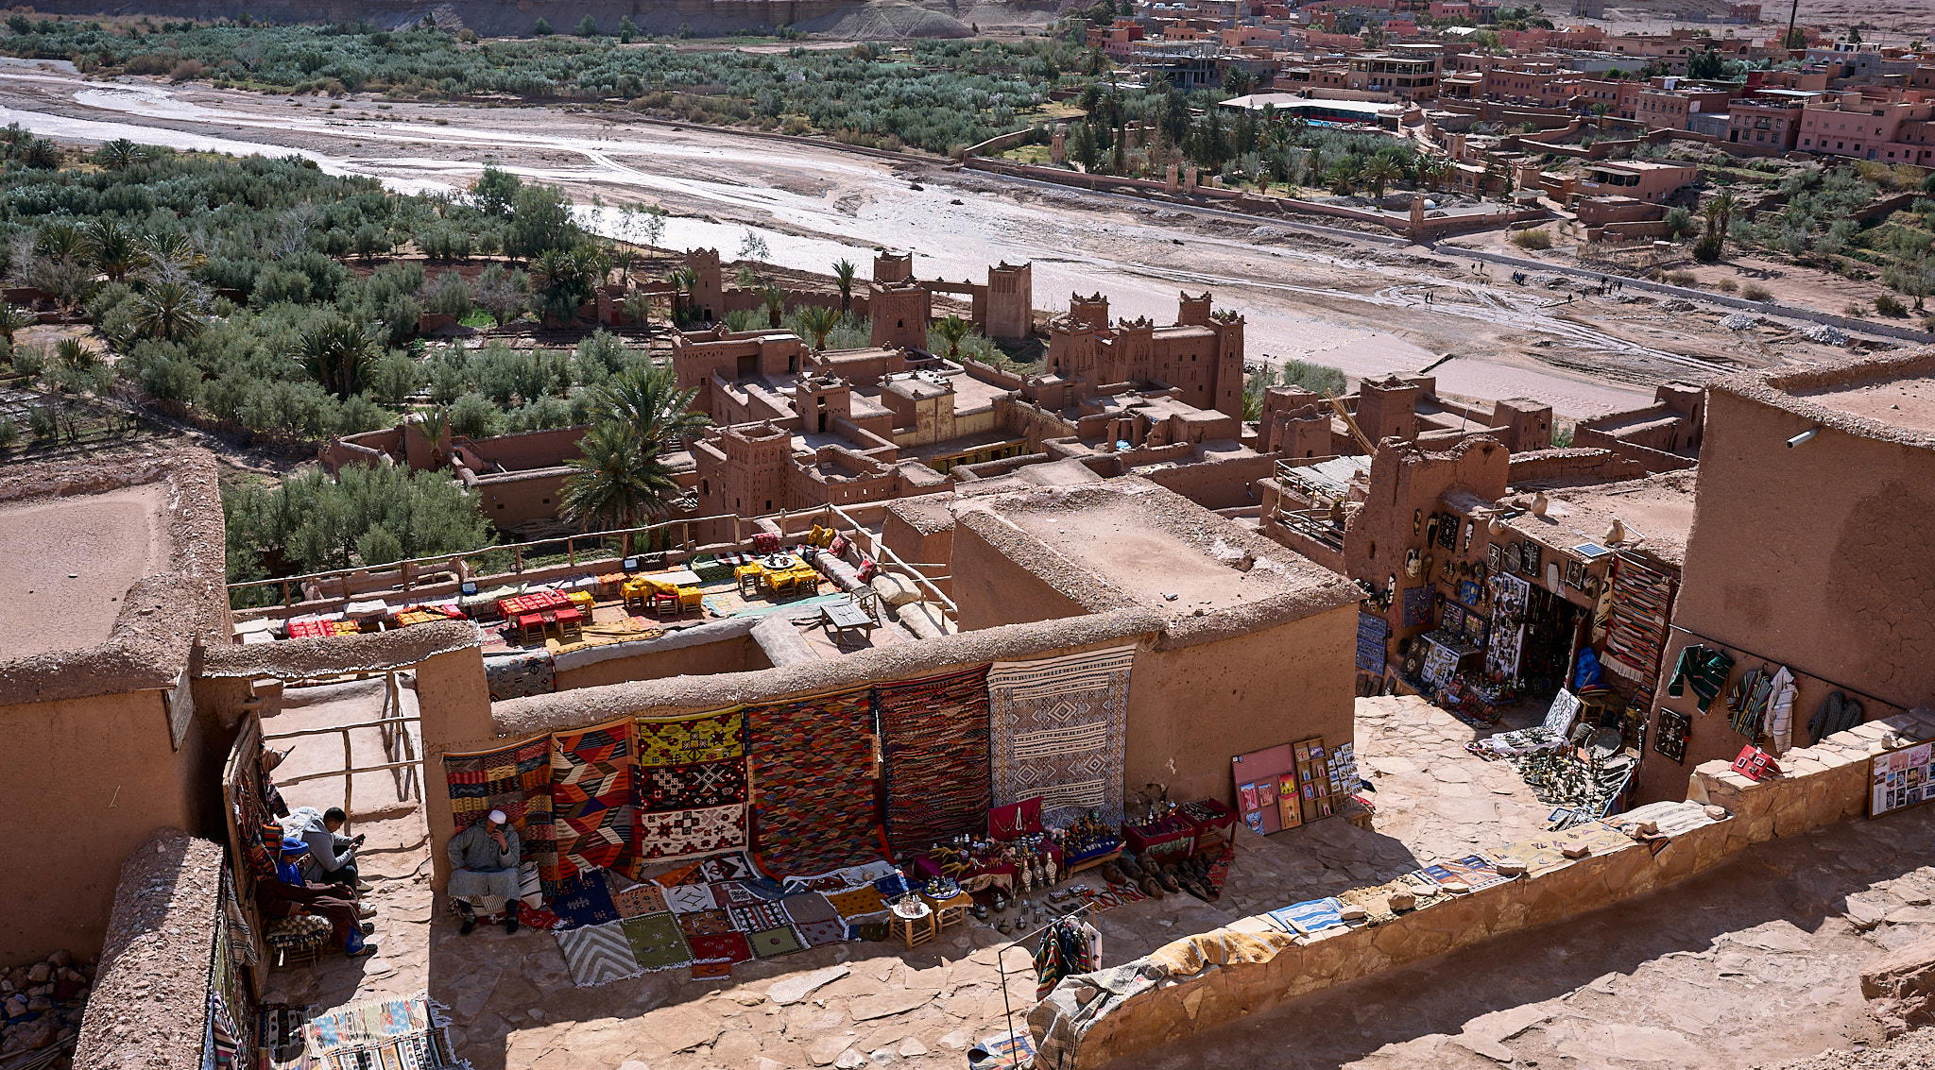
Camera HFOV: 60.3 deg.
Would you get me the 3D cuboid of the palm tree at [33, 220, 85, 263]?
[{"bbox_3d":[-127.073,-40.110,232.699,7.180,7.610,7.180,0,20,0],"label":"palm tree"}]

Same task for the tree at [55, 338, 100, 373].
[{"bbox_3d":[-94.696,-18.772,176.856,4.650,4.600,4.650,0,20,0],"label":"tree"}]

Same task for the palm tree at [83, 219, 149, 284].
[{"bbox_3d":[-115.952,-38.516,226.484,8.430,8.860,8.430,0,20,0],"label":"palm tree"}]

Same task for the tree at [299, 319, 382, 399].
[{"bbox_3d":[-57.727,-16.098,153.200,7.480,7.960,7.480,0,19,0],"label":"tree"}]

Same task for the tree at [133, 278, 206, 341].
[{"bbox_3d":[-83.051,-22.864,173.329,7.840,7.480,7.840,0,19,0],"label":"tree"}]

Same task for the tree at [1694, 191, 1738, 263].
[{"bbox_3d":[100.076,-41.184,222.602,6.040,9.650,6.040,0,19,0],"label":"tree"}]

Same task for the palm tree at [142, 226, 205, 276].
[{"bbox_3d":[-98.398,-34.577,206.620,7.850,7.690,7.850,0,19,0],"label":"palm tree"}]

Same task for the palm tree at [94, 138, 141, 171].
[{"bbox_3d":[-165.679,-73.778,324.536,7.360,7.240,7.360,0,20,0],"label":"palm tree"}]

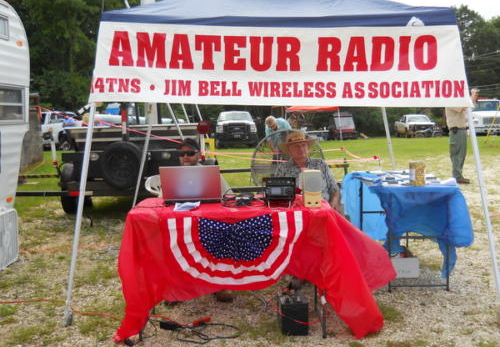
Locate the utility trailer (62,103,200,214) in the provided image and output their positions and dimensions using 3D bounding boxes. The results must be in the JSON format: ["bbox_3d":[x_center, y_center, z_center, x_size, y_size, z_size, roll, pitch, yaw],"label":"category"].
[{"bbox_3d":[-1.420,-0.243,7.824,1.880,1.360,2.600,0,7,0],"label":"utility trailer"}]

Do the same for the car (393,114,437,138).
[{"bbox_3d":[13.659,-4.010,44.415,2.000,1.900,5.700,0,7,4],"label":"car"}]

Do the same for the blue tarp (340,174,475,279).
[{"bbox_3d":[1.290,0.365,4.573,0.780,0.660,1.300,0,7,0],"label":"blue tarp"}]

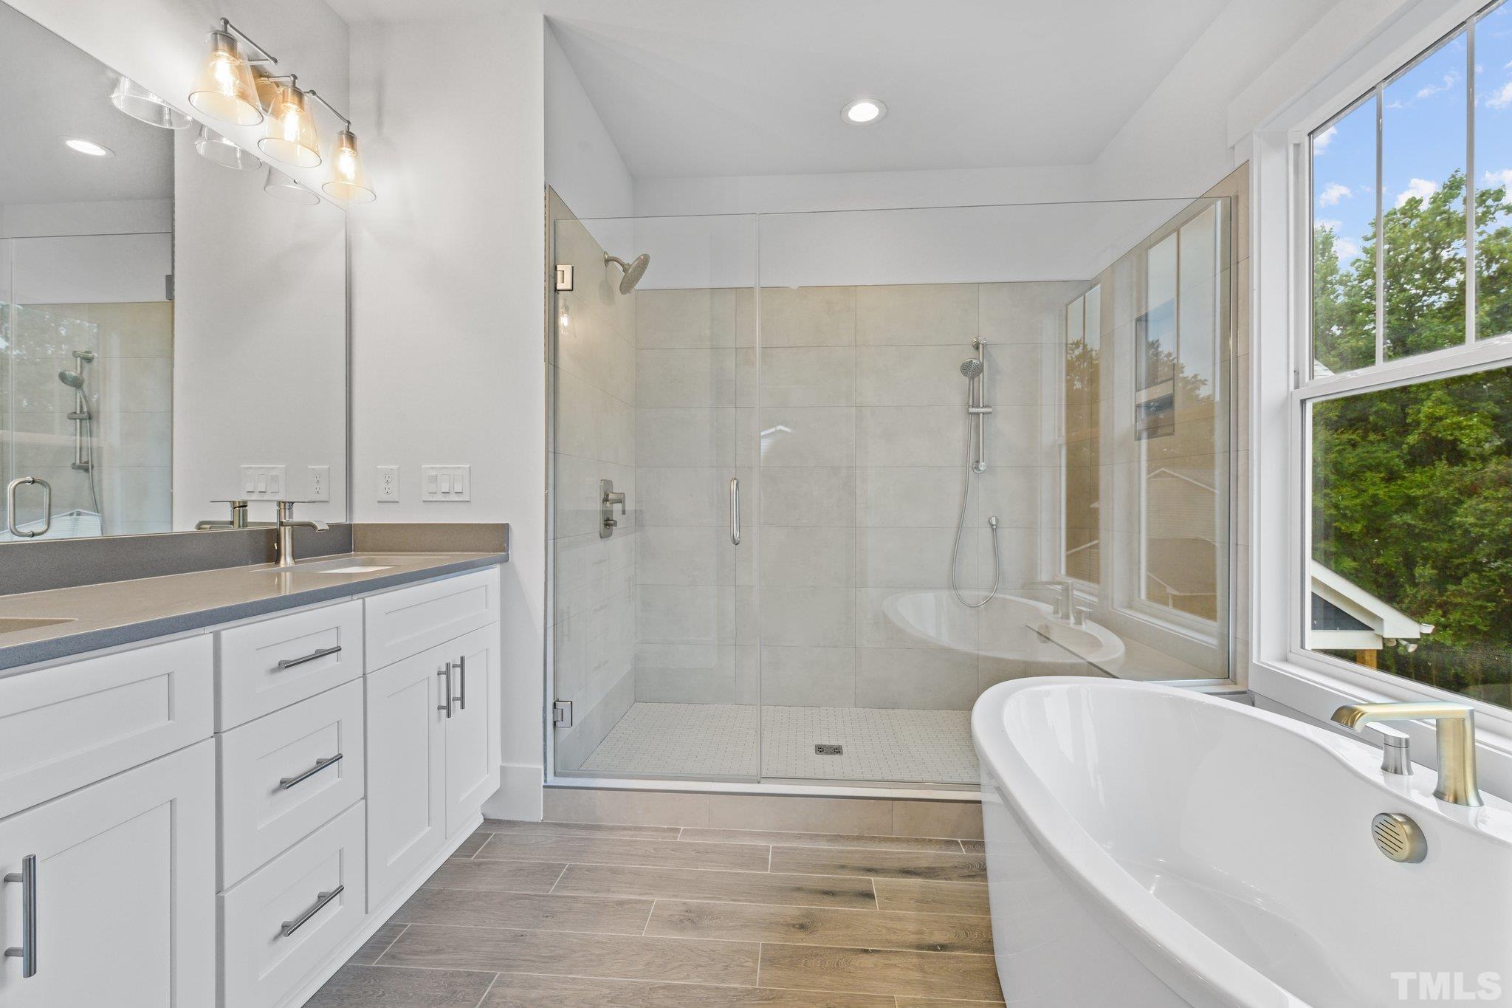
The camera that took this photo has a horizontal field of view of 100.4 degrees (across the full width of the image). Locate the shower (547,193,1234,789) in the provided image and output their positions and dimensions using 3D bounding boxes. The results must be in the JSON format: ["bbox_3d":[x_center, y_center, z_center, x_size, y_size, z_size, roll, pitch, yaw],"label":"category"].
[{"bbox_3d":[0.467,0.017,2.627,2.275,2.045,1.119,0,0,4],"label":"shower"}]

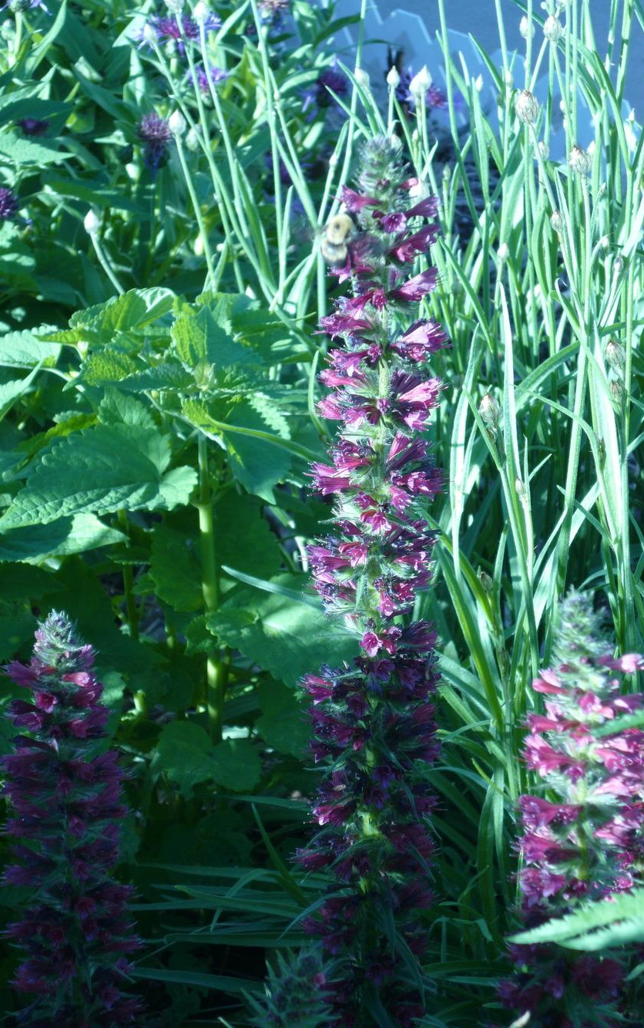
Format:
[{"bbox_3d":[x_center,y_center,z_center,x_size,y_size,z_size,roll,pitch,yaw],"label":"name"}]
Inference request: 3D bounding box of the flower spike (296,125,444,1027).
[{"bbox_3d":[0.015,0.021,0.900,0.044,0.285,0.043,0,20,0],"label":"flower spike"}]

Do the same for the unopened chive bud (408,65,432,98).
[{"bbox_3d":[0.038,-0.167,1.150,0.009,0.013,0.009,0,20,0],"label":"unopened chive bud"}]

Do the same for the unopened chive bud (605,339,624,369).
[{"bbox_3d":[0.123,-0.067,1.250,0.007,0.012,0.007,-19,15,9],"label":"unopened chive bud"}]

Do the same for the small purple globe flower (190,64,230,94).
[{"bbox_3d":[-0.059,-0.227,1.550,0.020,0.016,0.021,0,22,0],"label":"small purple globe flower"}]

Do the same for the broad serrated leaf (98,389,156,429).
[{"bbox_3d":[-0.068,-0.036,1.030,0.021,0.014,0.017,0,20,0],"label":"broad serrated leaf"}]

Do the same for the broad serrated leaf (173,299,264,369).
[{"bbox_3d":[-0.037,-0.065,1.070,0.034,0.014,0.031,0,67,0],"label":"broad serrated leaf"}]

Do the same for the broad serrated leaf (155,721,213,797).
[{"bbox_3d":[-0.050,0.089,1.080,0.022,0.025,0.013,0,20,0],"label":"broad serrated leaf"}]

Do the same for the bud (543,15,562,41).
[{"bbox_3d":[0.101,-0.213,1.300,0.008,0.012,0.008,0,22,0],"label":"bud"}]

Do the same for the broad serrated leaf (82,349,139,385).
[{"bbox_3d":[-0.073,-0.050,1.020,0.023,0.011,0.018,0,20,0],"label":"broad serrated leaf"}]

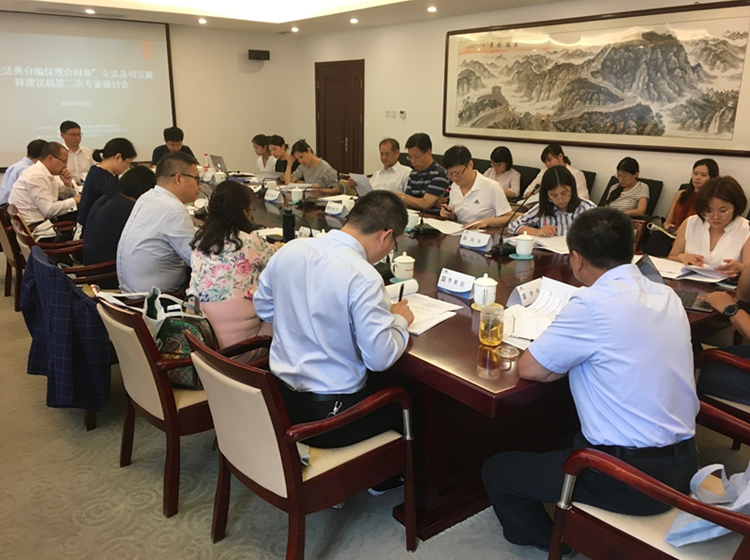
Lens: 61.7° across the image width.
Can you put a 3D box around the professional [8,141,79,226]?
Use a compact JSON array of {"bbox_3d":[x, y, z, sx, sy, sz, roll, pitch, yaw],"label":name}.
[{"bbox_3d":[-2.493,-0.477,5.096,0.780,1.230,0.540,-12,20,-36],"label":"professional"}]

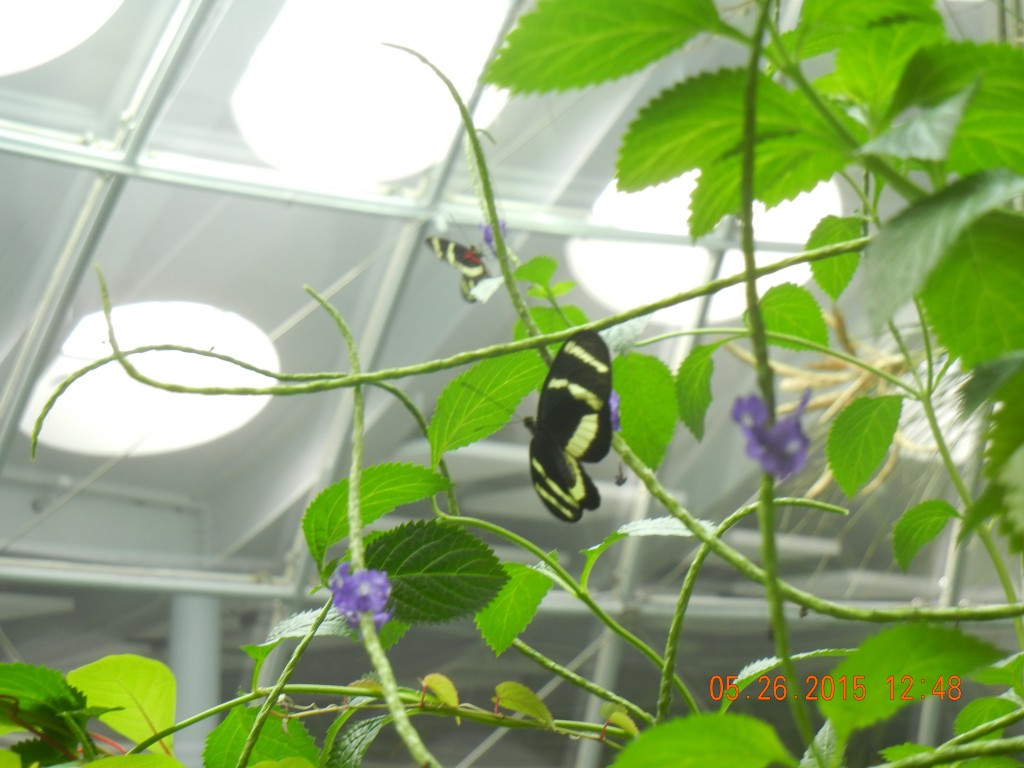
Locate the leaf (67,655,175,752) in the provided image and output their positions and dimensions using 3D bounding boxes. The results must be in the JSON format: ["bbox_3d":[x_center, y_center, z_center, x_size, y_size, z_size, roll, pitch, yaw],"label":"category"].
[{"bbox_3d":[-0.143,0.118,1.100,0.039,0.038,0.014,0,-9,-6],"label":"leaf"}]

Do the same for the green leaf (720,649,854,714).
[{"bbox_3d":[0.103,0.110,1.120,0.051,0.024,0.028,-3,-13,6],"label":"green leaf"}]

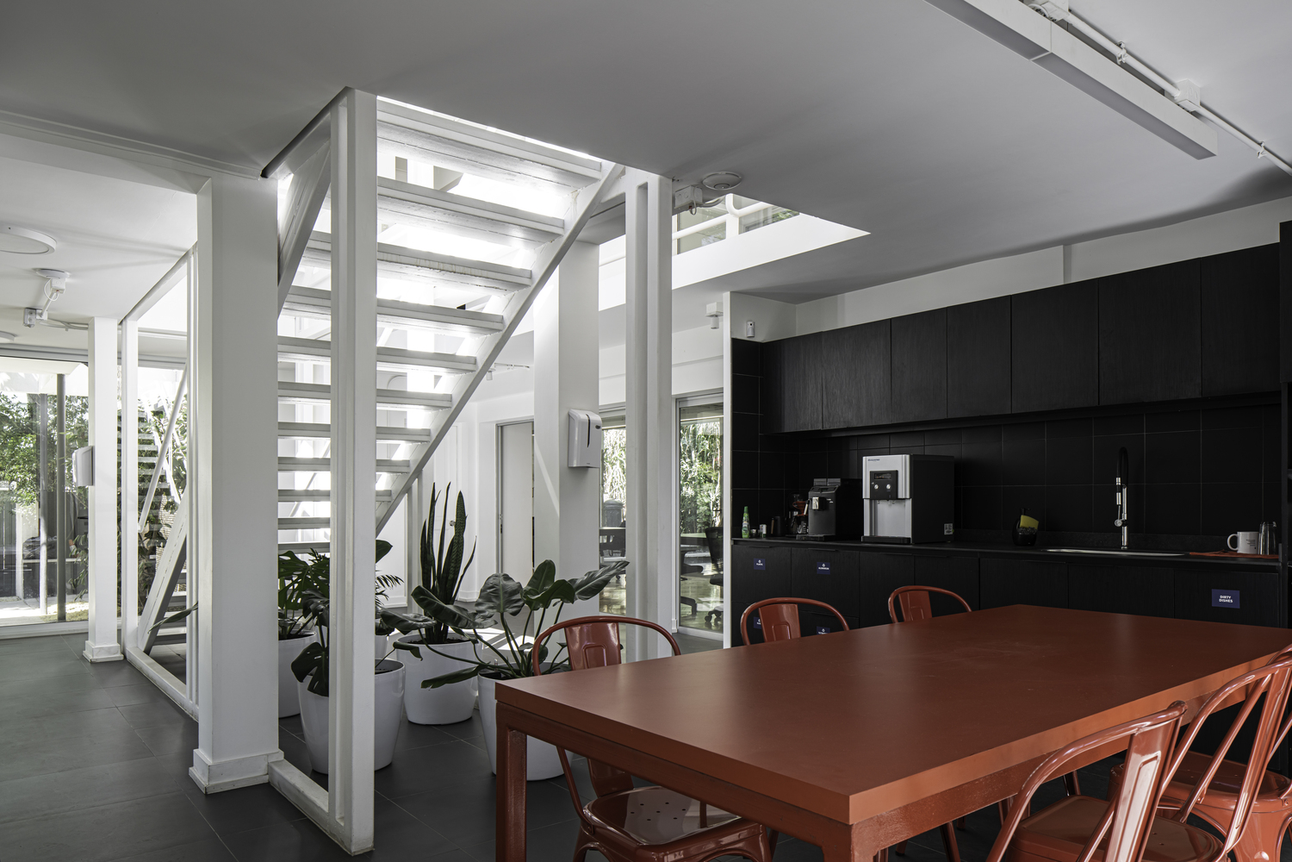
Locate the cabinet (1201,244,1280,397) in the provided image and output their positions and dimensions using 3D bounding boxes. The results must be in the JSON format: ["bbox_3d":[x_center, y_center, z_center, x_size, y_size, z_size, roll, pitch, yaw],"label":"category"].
[{"bbox_3d":[2.724,-0.468,3.805,0.338,0.624,0.367,2,-4,-39],"label":"cabinet"}]

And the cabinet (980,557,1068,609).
[{"bbox_3d":[2.083,1.050,4.433,0.580,0.800,0.452,1,-2,-39],"label":"cabinet"}]

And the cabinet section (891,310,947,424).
[{"bbox_3d":[1.626,-0.341,4.841,0.330,0.590,0.349,2,-3,-39],"label":"cabinet section"}]

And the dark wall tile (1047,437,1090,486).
[{"bbox_3d":[2.277,0.164,4.630,0.010,0.258,0.251,2,-4,-39],"label":"dark wall tile"}]

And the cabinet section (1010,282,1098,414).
[{"bbox_3d":[2.095,-0.390,4.261,0.330,0.590,0.422,2,-3,-39],"label":"cabinet section"}]

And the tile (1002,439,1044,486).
[{"bbox_3d":[2.119,0.179,4.825,0.010,0.258,0.251,2,-4,-39],"label":"tile"}]

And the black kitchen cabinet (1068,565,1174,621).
[{"bbox_3d":[2.336,0.995,4.014,0.616,0.780,0.446,2,-4,-39],"label":"black kitchen cabinet"}]

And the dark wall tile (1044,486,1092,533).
[{"bbox_3d":[2.277,0.417,4.630,0.010,0.249,0.251,2,-4,-39],"label":"dark wall tile"}]

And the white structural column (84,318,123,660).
[{"bbox_3d":[-3.956,0.432,6.306,0.220,2.460,0.290,1,-2,-38],"label":"white structural column"}]

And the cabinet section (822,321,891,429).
[{"bbox_3d":[1.362,-0.314,5.168,0.330,0.590,0.493,2,-3,-39],"label":"cabinet section"}]

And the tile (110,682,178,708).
[{"bbox_3d":[-2.910,1.579,5.224,0.590,0.012,0.600,3,-4,-38],"label":"tile"}]

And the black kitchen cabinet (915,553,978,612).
[{"bbox_3d":[1.824,1.077,4.759,0.580,0.800,0.382,1,-2,-39],"label":"black kitchen cabinet"}]

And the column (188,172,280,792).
[{"bbox_3d":[-1.701,0.206,3.588,0.295,2.470,0.310,1,-2,-38],"label":"column"}]

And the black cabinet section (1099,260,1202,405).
[{"bbox_3d":[2.361,-0.418,3.933,0.330,0.590,0.422,2,-3,-39],"label":"black cabinet section"}]

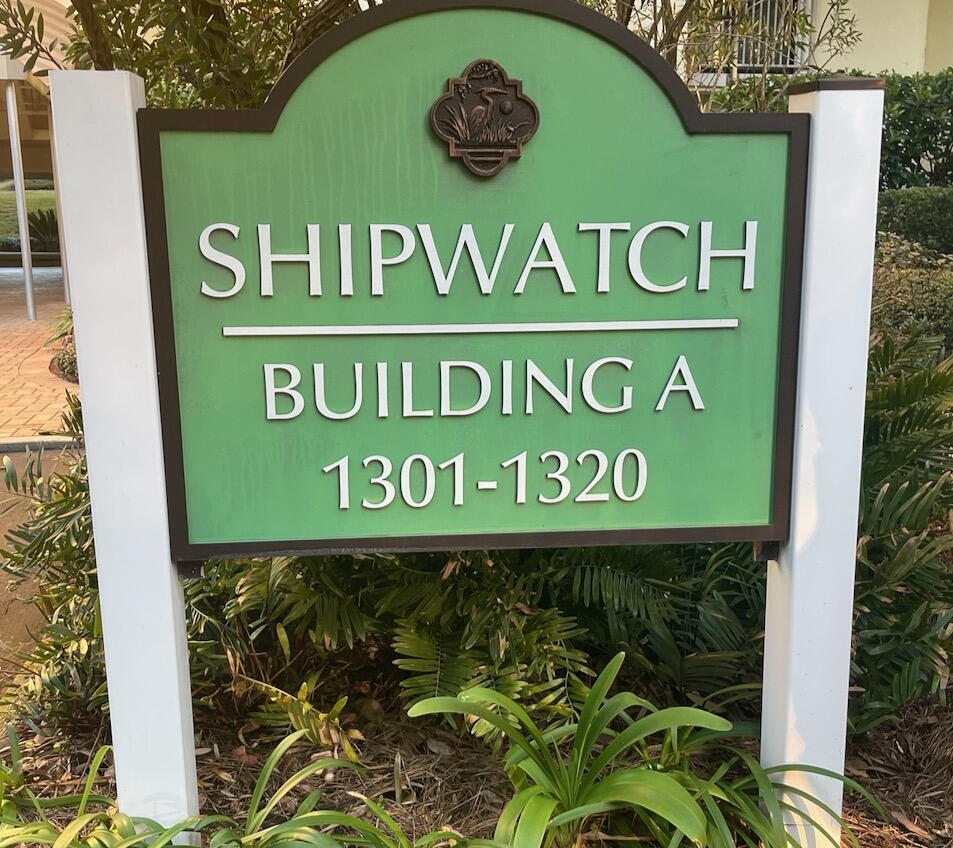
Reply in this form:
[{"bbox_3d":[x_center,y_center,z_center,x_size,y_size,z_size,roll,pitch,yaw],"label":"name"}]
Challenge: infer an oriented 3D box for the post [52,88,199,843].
[{"bbox_3d":[-0.621,0.107,1.740,0.122,1.400,0.122,-2,11,-6],"label":"post"}]

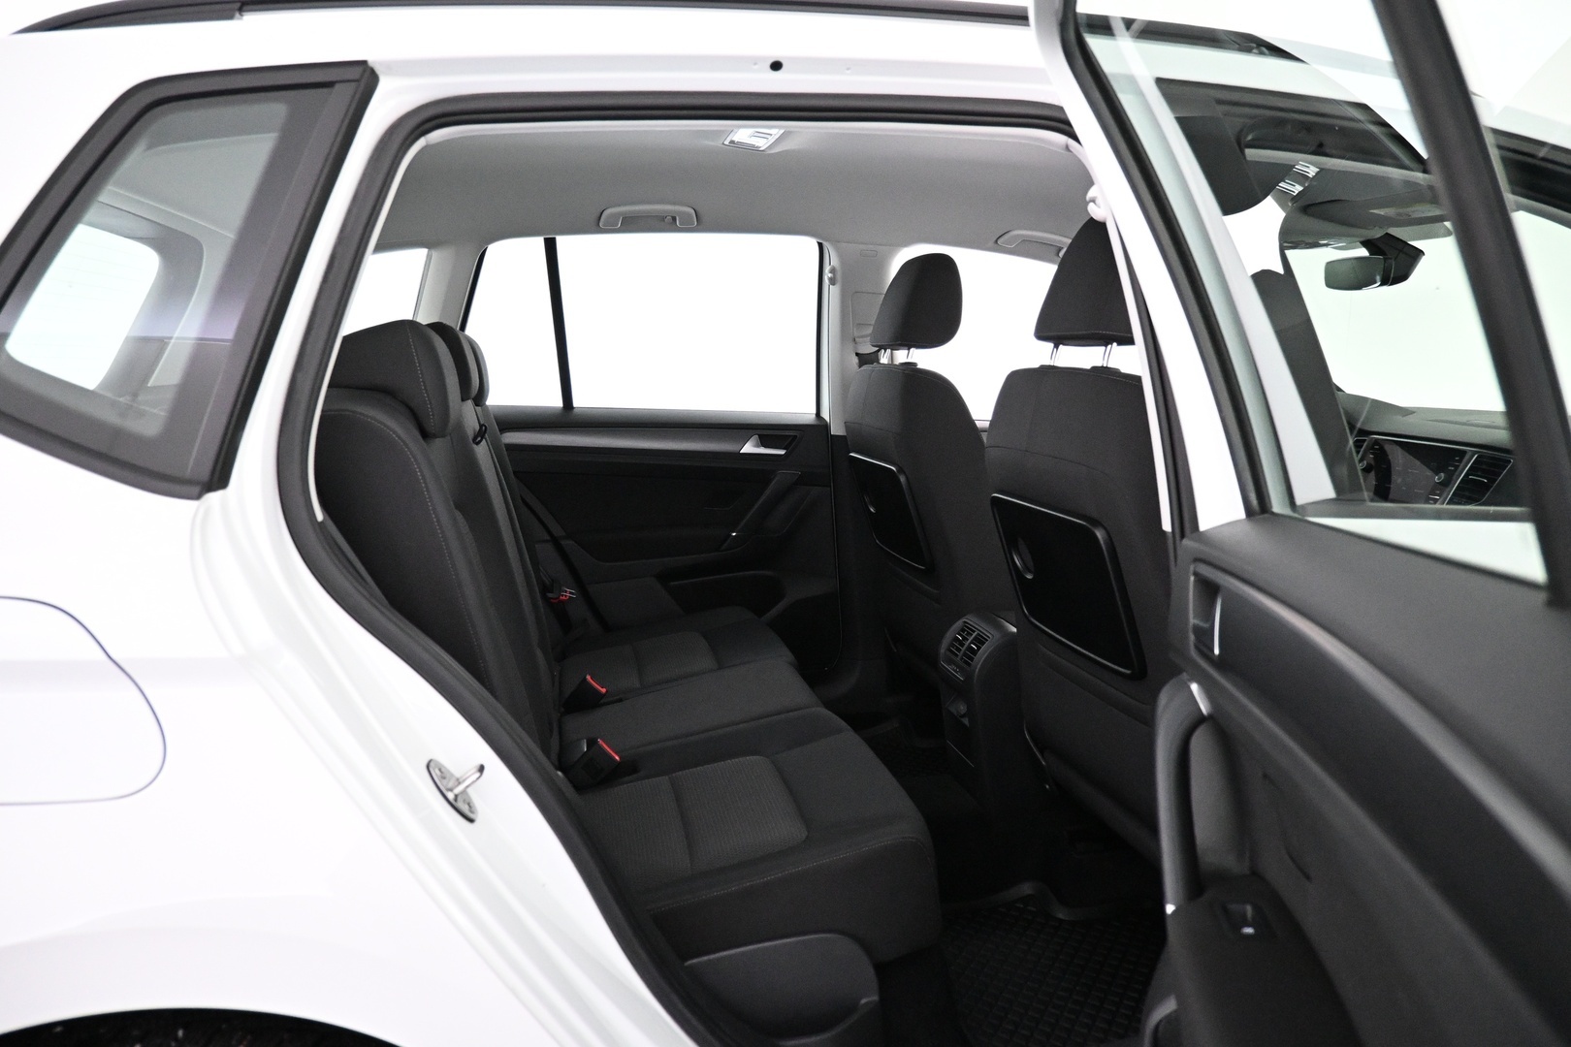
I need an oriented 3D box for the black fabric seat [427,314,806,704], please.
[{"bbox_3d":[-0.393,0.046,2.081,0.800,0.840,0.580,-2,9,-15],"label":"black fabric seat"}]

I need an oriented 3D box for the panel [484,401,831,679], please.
[{"bbox_3d":[-0.303,0.060,2.479,0.895,0.670,0.130,-2,9,-15],"label":"panel"}]

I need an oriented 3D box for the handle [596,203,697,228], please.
[{"bbox_3d":[-0.286,-0.651,2.200,0.205,0.044,0.043,-2,9,-15],"label":"handle"}]

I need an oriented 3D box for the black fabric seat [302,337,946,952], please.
[{"bbox_3d":[-0.217,0.149,1.432,0.800,0.840,0.520,-2,9,-15],"label":"black fabric seat"}]

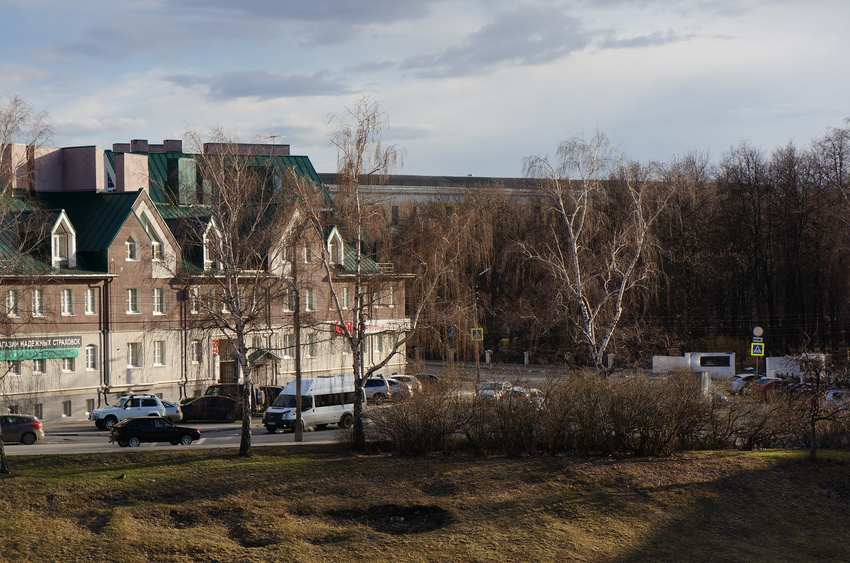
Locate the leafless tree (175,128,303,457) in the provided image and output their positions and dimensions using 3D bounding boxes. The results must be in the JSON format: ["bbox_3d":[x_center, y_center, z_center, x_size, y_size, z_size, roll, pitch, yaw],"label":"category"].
[{"bbox_3d":[-8.132,0.477,83.800,5.460,14.230,5.800,0,0,0],"label":"leafless tree"}]

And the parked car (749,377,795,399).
[{"bbox_3d":[20.600,6.466,113.500,4.300,1.480,1.770,0,0,-44],"label":"parked car"}]

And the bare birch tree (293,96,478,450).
[{"bbox_3d":[-1.734,-0.329,84.800,8.160,15.580,7.200,0,0,0],"label":"bare birch tree"}]

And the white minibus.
[{"bbox_3d":[-5.490,5.984,95.070,2.050,2.700,6.100,0,0,36],"label":"white minibus"}]

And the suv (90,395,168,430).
[{"bbox_3d":[-14.470,6.298,93.500,3.800,1.720,1.700,0,0,-31],"label":"suv"}]

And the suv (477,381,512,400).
[{"bbox_3d":[4.300,6.473,111.000,1.750,1.480,4.300,0,0,27],"label":"suv"}]

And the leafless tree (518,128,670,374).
[{"bbox_3d":[8.344,0.097,94.000,7.200,14.890,6.800,0,0,0],"label":"leafless tree"}]

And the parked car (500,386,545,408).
[{"bbox_3d":[5.600,6.486,106.000,1.750,1.480,4.300,0,0,25],"label":"parked car"}]

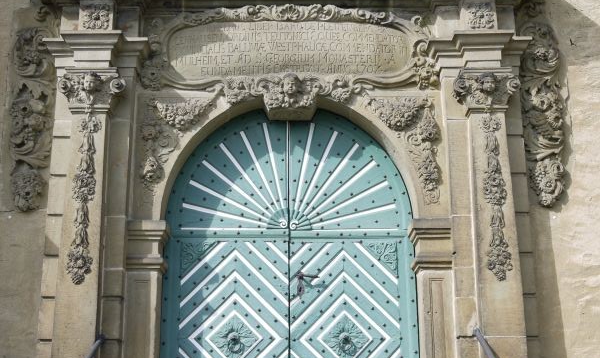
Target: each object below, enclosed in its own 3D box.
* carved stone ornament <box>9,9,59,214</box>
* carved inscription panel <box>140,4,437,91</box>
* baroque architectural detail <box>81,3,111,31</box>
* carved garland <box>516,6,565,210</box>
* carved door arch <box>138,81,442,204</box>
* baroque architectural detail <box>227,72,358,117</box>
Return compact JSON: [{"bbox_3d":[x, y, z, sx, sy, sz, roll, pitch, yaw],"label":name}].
[{"bbox_3d":[-1.822,-0.491,6.371,0.280,1.427,0.180,0,-16,-1],"label":"carved stone ornament"},{"bbox_3d":[-0.081,-0.930,6.527,2.045,0.612,0.120,0,-16,-1],"label":"carved inscription panel"},{"bbox_3d":[-1.410,-1.114,6.377,0.181,0.172,0.080,0,-16,-1],"label":"baroque architectural detail"},{"bbox_3d":[1.670,-0.523,6.421,0.280,1.440,0.180,0,-16,-1],"label":"carved garland"},{"bbox_3d":[-0.066,-0.254,6.396,2.035,0.811,0.200,0,-16,-1],"label":"carved door arch"},{"bbox_3d":[-0.066,-0.582,6.386,0.918,0.213,0.240,0,-16,-1],"label":"baroque architectural detail"}]

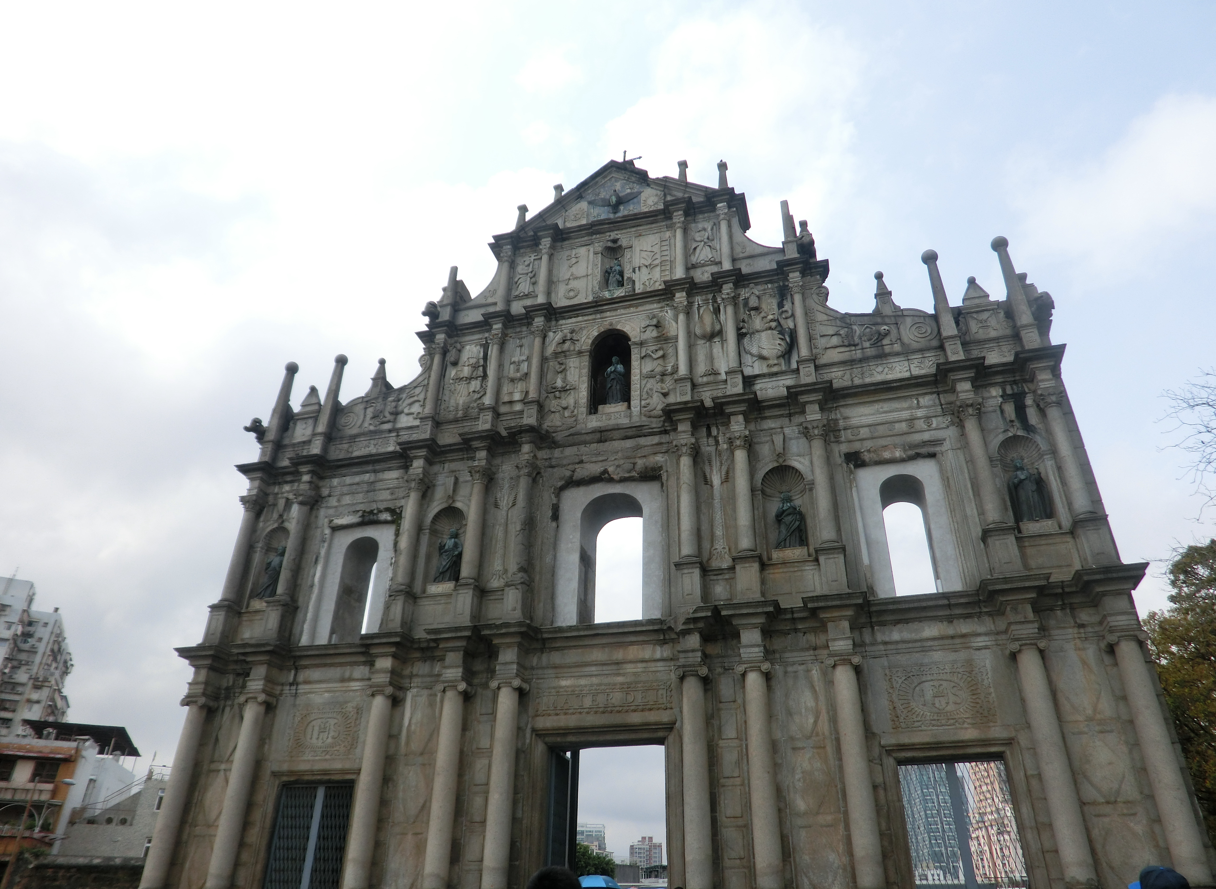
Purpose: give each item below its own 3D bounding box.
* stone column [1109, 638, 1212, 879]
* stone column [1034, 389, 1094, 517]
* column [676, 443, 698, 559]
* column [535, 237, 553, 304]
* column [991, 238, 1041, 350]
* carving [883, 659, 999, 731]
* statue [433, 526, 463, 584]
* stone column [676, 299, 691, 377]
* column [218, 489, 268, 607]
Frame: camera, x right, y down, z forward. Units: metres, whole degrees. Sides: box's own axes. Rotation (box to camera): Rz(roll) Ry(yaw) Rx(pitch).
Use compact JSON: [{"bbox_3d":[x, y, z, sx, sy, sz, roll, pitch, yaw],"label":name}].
[{"bbox_3d":[10.354,5.822,15.591,0.740,4.660,0.740,-8,-32,15],"label":"stone column"},{"bbox_3d":[10.347,0.191,19.000,0.515,3.193,0.515,-8,-30,14],"label":"stone column"},{"bbox_3d":[2.088,1.383,22.107,0.616,3.420,0.616,-8,-31,14],"label":"column"},{"bbox_3d":[-2.064,-5.502,27.677,0.420,2.900,0.420,-8,-31,14],"label":"column"},{"bbox_3d":[10.873,-3.941,22.509,0.524,4.161,0.524,-8,-31,14],"label":"column"},{"bbox_3d":[7.242,5.441,18.354,2.109,1.334,0.125,-8,-31,14],"label":"carving"},{"bbox_3d":[-4.319,2.999,22.888,0.690,1.658,0.536,-8,-30,14],"label":"statue"},{"bbox_3d":[2.199,-2.982,24.566,0.430,2.800,0.430,-8,-31,14],"label":"stone column"},{"bbox_3d":[-11.072,3.168,25.528,0.627,3.454,0.627,-8,-31,14],"label":"column"}]

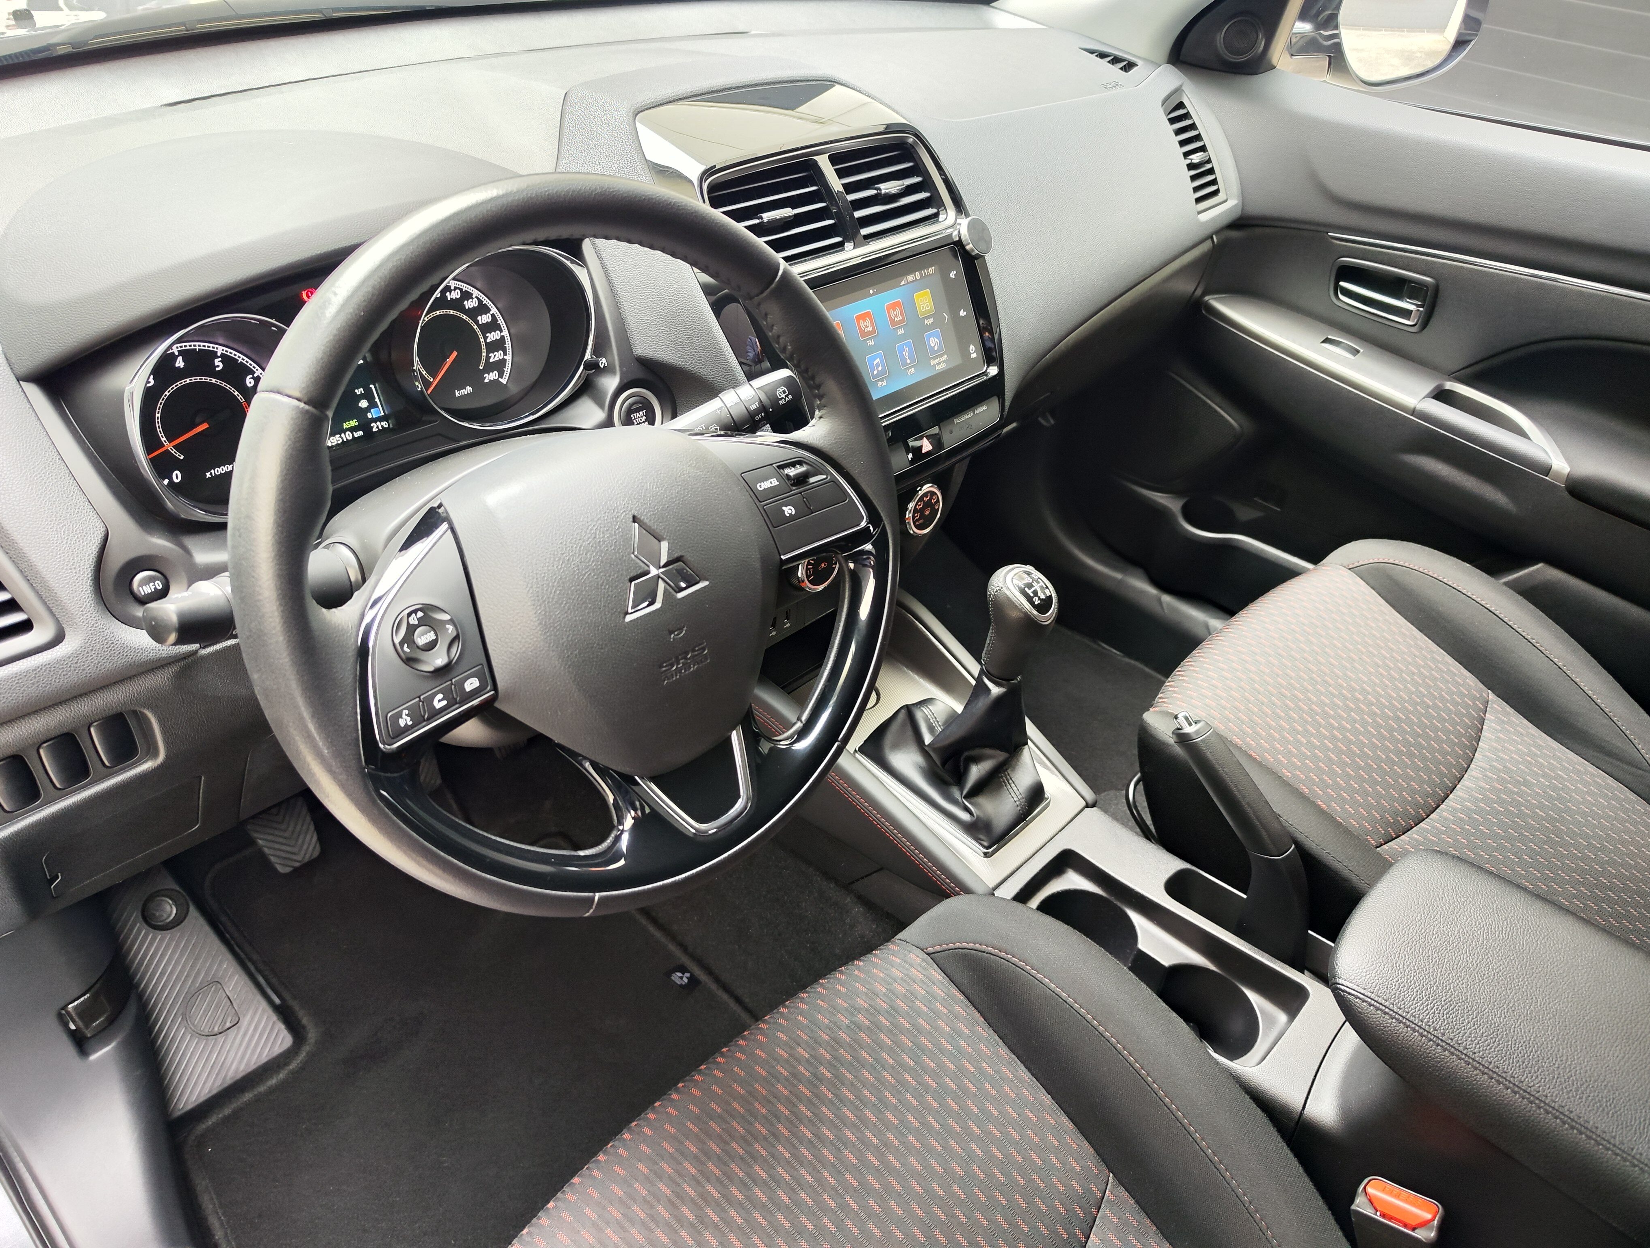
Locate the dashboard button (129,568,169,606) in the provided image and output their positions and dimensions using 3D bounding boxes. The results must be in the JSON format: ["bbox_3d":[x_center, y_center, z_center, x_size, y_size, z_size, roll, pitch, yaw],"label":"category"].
[{"bbox_3d":[-0.373,-0.020,0.610,0.010,0.020,0.020,16,35,43],"label":"dashboard button"}]

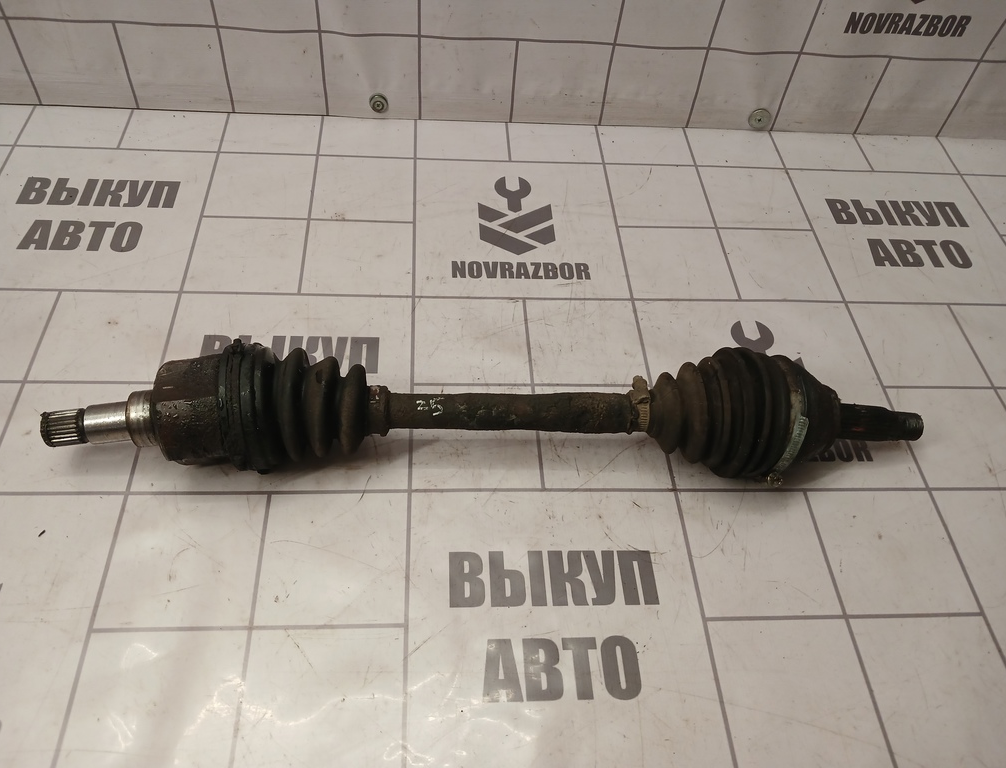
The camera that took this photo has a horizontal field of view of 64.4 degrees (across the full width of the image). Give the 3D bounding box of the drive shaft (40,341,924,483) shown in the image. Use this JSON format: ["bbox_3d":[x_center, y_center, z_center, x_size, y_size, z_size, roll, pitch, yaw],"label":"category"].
[{"bbox_3d":[0.001,0.019,0.574,0.627,0.102,0.106,0,51,-5],"label":"drive shaft"}]

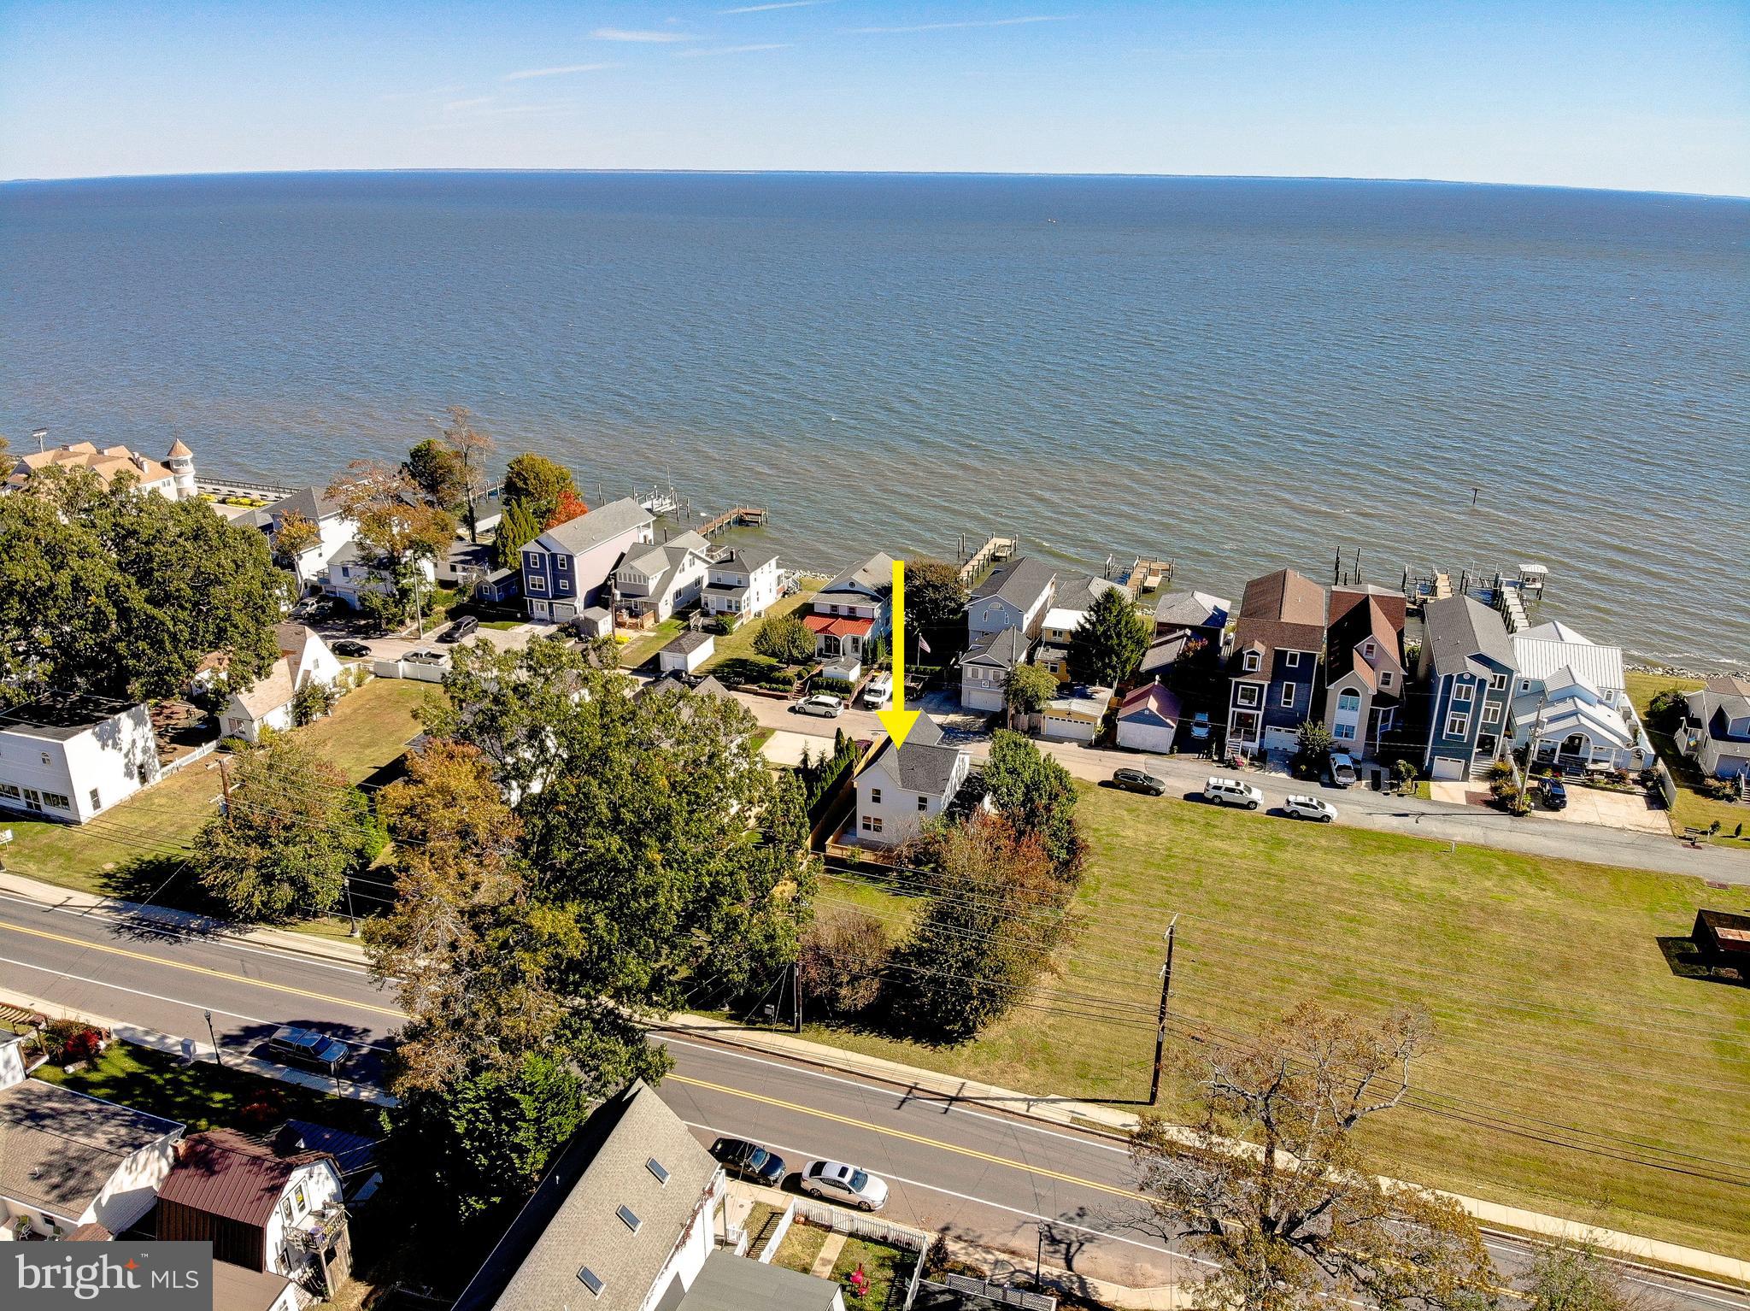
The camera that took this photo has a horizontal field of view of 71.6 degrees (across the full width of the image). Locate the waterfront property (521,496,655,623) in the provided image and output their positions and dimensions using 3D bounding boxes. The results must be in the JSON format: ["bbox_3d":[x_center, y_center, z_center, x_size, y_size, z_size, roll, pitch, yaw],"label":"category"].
[{"bbox_3d":[-36.300,-12.570,155.840,8.300,11.300,18.640,9,23,19],"label":"waterfront property"}]

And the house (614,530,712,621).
[{"bbox_3d":[-27.360,-10.670,156.930,8.500,7.100,17.100,8,23,18],"label":"house"}]

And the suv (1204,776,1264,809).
[{"bbox_3d":[32.011,12.247,107.508,5.000,1.780,1.950,7,23,16],"label":"suv"}]

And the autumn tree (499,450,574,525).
[{"bbox_3d":[-48.190,-22.350,177.800,10.000,13.600,10.000,8,23,18],"label":"autumn tree"}]

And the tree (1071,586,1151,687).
[{"bbox_3d":[24.580,-1.150,126.830,8.000,12.500,8.000,8,23,19],"label":"tree"}]

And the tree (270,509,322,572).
[{"bbox_3d":[-73.870,-12.360,154.980,6.400,11.000,6.400,8,23,19],"label":"tree"}]

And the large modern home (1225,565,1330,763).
[{"bbox_3d":[41.010,0.190,123.760,7.900,12.600,21.000,8,23,18],"label":"large modern home"}]

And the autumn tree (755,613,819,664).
[{"bbox_3d":[-9.890,-1.660,136.310,7.000,5.900,7.000,0,22,0],"label":"autumn tree"}]

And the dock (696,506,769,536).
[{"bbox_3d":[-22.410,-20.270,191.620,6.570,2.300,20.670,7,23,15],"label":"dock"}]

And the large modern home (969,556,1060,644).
[{"bbox_3d":[16.220,-5.850,144.720,7.000,7.900,15.700,8,23,18],"label":"large modern home"}]

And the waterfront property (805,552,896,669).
[{"bbox_3d":[-1.740,-6.250,142.770,8.100,7.800,18.000,8,23,18],"label":"waterfront property"}]

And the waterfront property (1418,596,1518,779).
[{"bbox_3d":[57.504,2.903,118.329,7.160,11.430,20.080,8,23,18],"label":"waterfront property"}]

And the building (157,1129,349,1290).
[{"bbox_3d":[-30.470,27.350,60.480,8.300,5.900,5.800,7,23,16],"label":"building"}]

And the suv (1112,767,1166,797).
[{"bbox_3d":[24.130,11.260,110.330,4.850,1.670,1.870,9,23,19],"label":"suv"}]

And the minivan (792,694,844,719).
[{"bbox_3d":[-5.697,5.025,124.621,5.100,1.750,2.000,7,23,16],"label":"minivan"}]

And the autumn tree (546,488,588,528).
[{"bbox_3d":[-44.828,-19.546,176.449,6.600,8.500,6.400,8,23,18],"label":"autumn tree"}]

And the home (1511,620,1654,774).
[{"bbox_3d":[69.400,3.800,121.260,11.420,8.100,19.370,8,23,18],"label":"home"}]

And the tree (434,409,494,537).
[{"bbox_3d":[-59.408,-26.152,177.265,8.200,19.900,7.800,8,23,18],"label":"tree"}]

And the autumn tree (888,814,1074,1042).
[{"bbox_3d":[7.040,17.140,81.040,11.200,12.200,10.500,0,22,0],"label":"autumn tree"}]

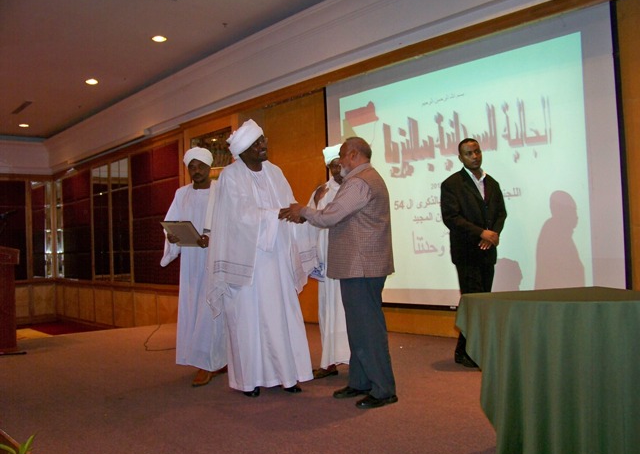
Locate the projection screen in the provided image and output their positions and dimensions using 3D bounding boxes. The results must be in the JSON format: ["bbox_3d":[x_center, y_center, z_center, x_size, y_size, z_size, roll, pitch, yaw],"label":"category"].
[{"bbox_3d":[1.283,-0.462,6.156,0.070,2.630,3.321,-1,-2,-44],"label":"projection screen"}]

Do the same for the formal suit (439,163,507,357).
[{"bbox_3d":[1.219,0.290,4.846,0.510,1.547,0.320,-2,-2,-25],"label":"formal suit"}]

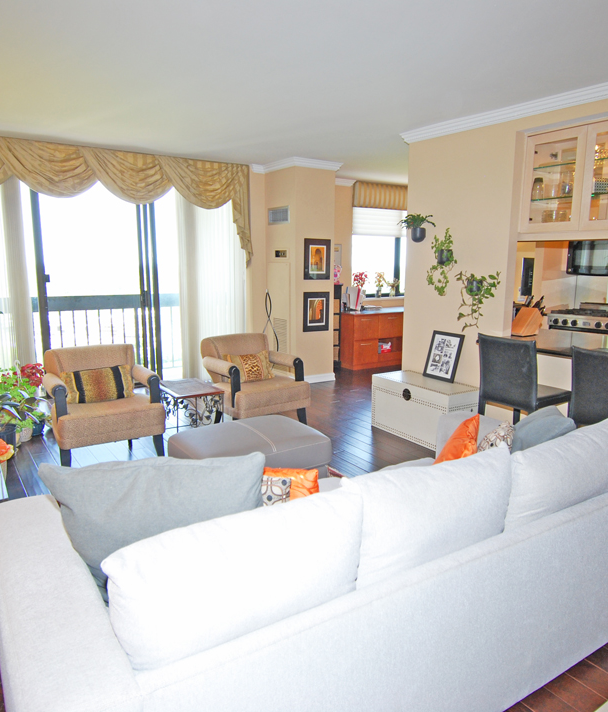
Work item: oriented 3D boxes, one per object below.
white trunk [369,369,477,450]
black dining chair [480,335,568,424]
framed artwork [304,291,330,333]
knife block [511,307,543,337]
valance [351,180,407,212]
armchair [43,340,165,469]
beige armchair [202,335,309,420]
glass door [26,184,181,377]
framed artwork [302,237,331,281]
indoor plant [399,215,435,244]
[{"bbox_3d":[1.020,0.455,4.590,0.400,0.490,0.870,-7,13,-34],"label":"white trunk"},{"bbox_3d":[1.501,0.362,3.656,0.510,1.010,0.430,-8,13,-36],"label":"black dining chair"},{"bbox_3d":[0.166,-0.537,6.448,0.405,0.485,0.030,-7,13,-34],"label":"framed artwork"},{"bbox_3d":[1.797,-0.291,4.297,0.255,0.235,0.125,-6,12,-31],"label":"knife block"},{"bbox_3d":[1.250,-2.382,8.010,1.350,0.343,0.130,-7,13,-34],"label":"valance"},{"bbox_3d":[-1.525,0.393,4.060,0.720,0.800,0.780,-6,12,-30],"label":"armchair"},{"bbox_3d":[-0.447,0.256,4.810,0.720,0.800,0.780,-7,12,-32],"label":"beige armchair"},{"bbox_3d":[-2.115,-0.681,5.811,1.450,2.280,0.100,-7,13,-34],"label":"glass door"},{"bbox_3d":[0.174,-1.117,6.234,0.393,0.473,0.030,-7,13,-34],"label":"framed artwork"},{"bbox_3d":[1.005,-1.139,4.757,0.230,0.260,0.280,-7,13,-34],"label":"indoor plant"}]

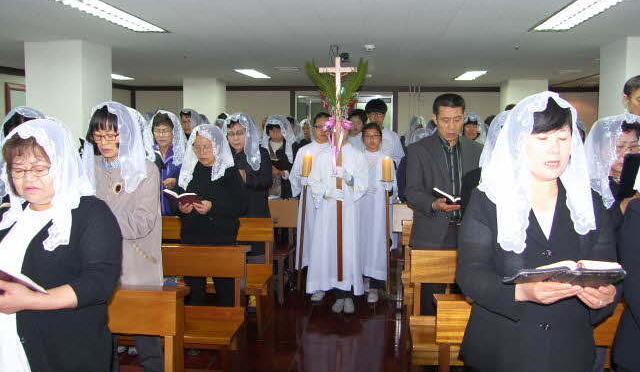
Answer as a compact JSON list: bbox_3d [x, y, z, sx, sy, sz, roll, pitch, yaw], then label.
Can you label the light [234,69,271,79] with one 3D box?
[{"bbox_3d":[-0.999,-1.705,7.738,0.290,0.090,1.220,1,6,7],"label":"light"}]

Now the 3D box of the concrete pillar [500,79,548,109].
[{"bbox_3d":[3.334,-0.567,8.609,0.570,2.330,0.560,1,6,7],"label":"concrete pillar"}]

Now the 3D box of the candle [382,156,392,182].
[{"bbox_3d":[0.570,-0.139,4.373,0.080,0.210,0.080,1,6,7],"label":"candle"}]

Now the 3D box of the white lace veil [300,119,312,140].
[{"bbox_3d":[-0.159,-0.695,6.600,0.240,0.330,0.270,1,6,8],"label":"white lace veil"}]

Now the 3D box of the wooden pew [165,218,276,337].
[{"bbox_3d":[-1.111,0.664,4.092,1.500,0.800,0.560,1,6,7],"label":"wooden pew"}]

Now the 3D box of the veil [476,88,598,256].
[{"bbox_3d":[0.610,-0.044,1.480,0.300,0.430,0.300,1,6,9],"label":"veil"}]

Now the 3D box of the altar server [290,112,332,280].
[{"bbox_3d":[-0.013,0.154,4.502,0.500,1.572,0.420,1,6,5],"label":"altar server"}]

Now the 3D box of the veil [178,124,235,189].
[{"bbox_3d":[-0.761,-0.201,3.472,0.340,0.400,0.280,1,6,7],"label":"veil"}]

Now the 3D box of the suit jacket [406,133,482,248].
[{"bbox_3d":[0.724,0.019,2.870,0.500,0.700,0.320,1,6,9],"label":"suit jacket"}]

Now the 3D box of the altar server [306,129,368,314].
[{"bbox_3d":[0.140,0.201,4.229,0.500,1.540,0.420,1,6,5],"label":"altar server"}]

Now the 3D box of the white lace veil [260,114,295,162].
[{"bbox_3d":[-0.414,-0.474,5.164,0.350,0.460,0.290,1,6,7],"label":"white lace veil"}]

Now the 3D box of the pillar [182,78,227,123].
[{"bbox_3d":[-1.938,-0.623,8.896,0.570,2.330,0.560,1,6,7],"label":"pillar"}]

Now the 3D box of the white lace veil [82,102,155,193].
[{"bbox_3d":[-0.987,-0.190,2.548,0.300,0.410,0.290,1,6,7],"label":"white lace veil"}]

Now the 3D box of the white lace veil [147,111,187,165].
[{"bbox_3d":[-1.141,-0.346,3.850,0.300,0.410,0.310,0,6,2],"label":"white lace veil"}]

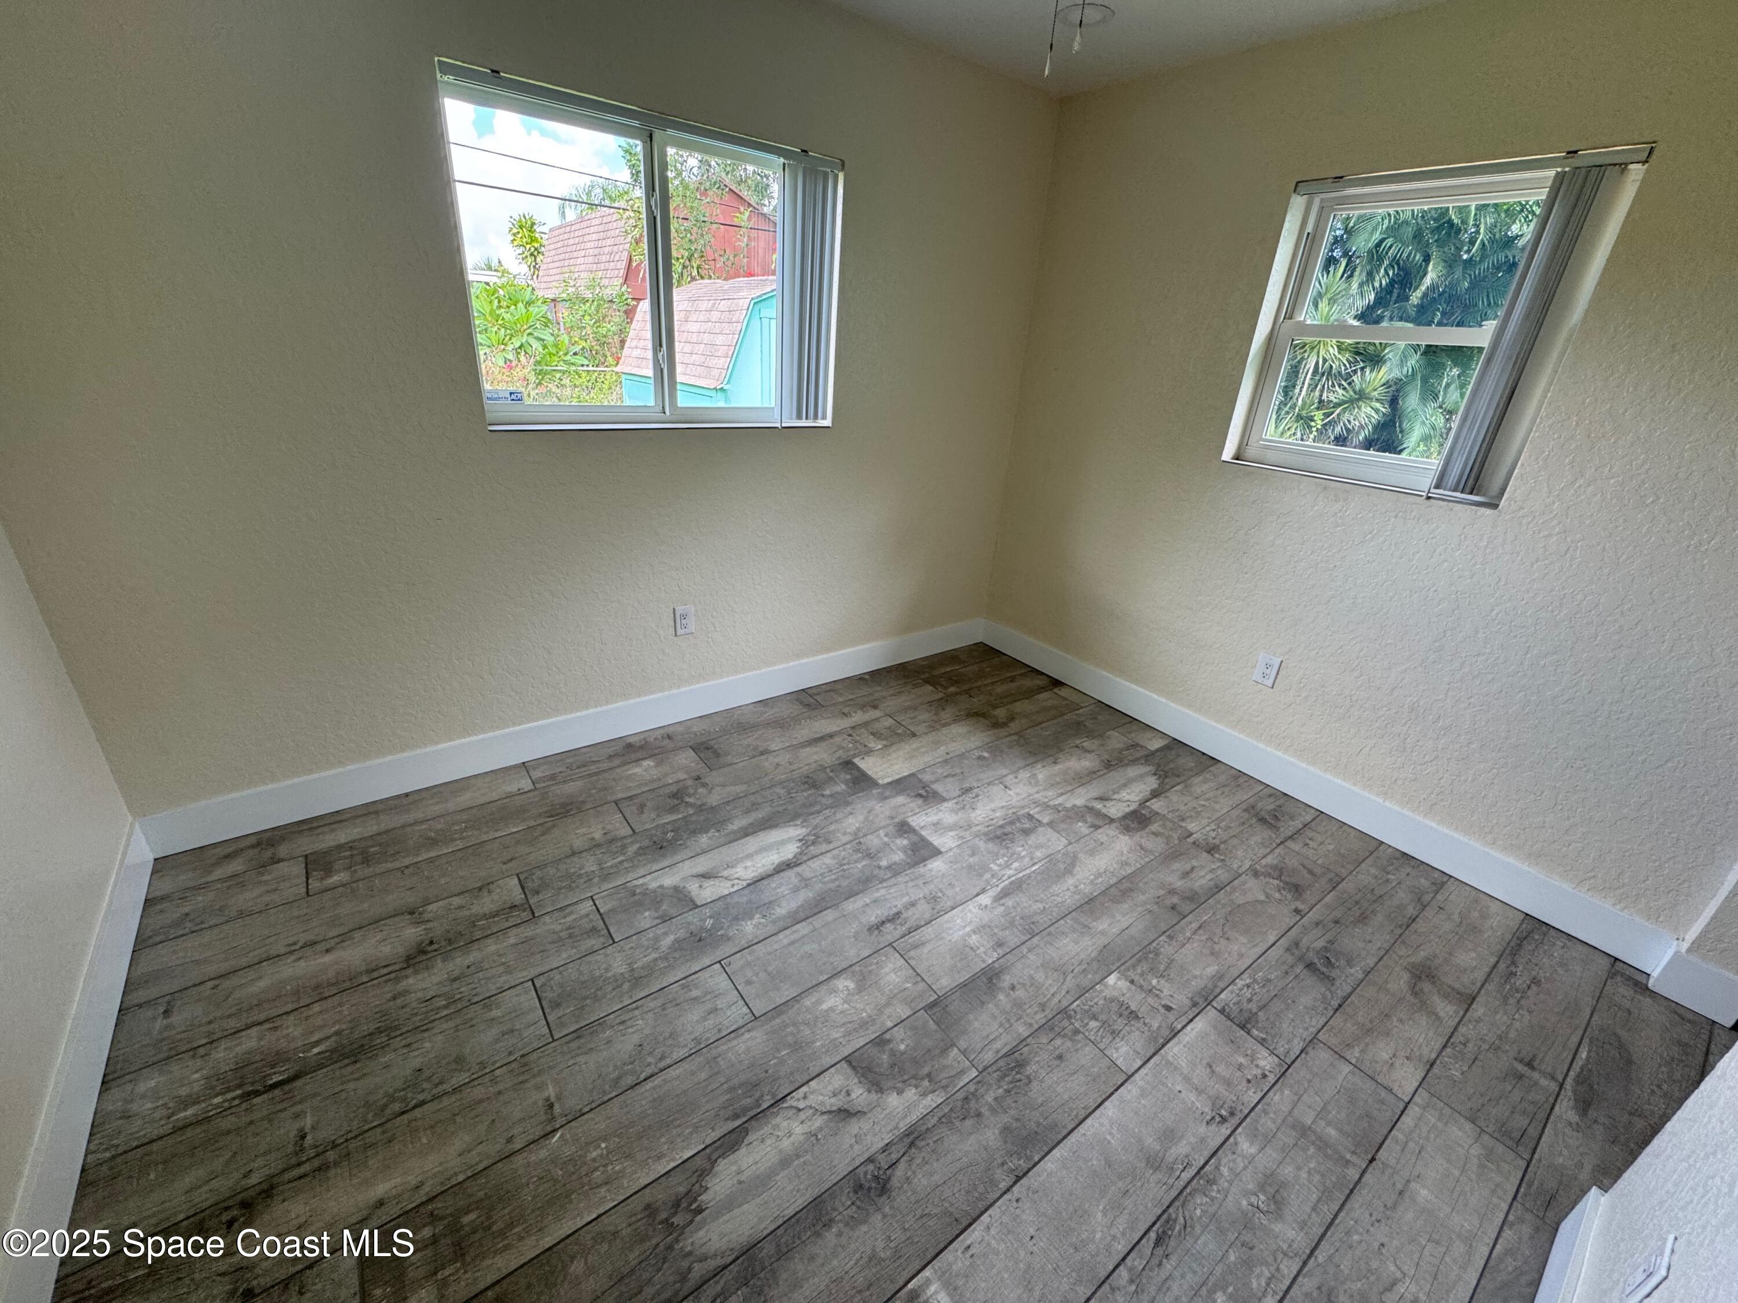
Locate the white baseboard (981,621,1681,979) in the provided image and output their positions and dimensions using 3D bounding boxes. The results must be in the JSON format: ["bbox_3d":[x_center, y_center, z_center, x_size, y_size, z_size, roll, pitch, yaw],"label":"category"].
[{"bbox_3d":[1.412,0.364,2.893,0.016,0.131,2.648,-14,29,-35],"label":"white baseboard"}]

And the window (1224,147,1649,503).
[{"bbox_3d":[1.649,-0.980,2.194,0.115,0.885,0.834,-14,29,-35],"label":"window"}]

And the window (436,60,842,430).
[{"bbox_3d":[-0.643,-1.208,2.320,1.243,0.898,0.115,-14,29,-35],"label":"window"}]

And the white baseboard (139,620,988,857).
[{"bbox_3d":[-0.704,0.206,2.905,3.304,0.135,0.016,-14,29,-35],"label":"white baseboard"}]

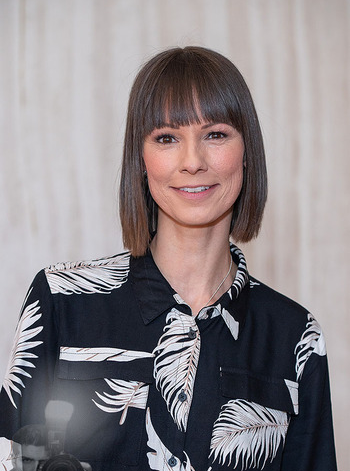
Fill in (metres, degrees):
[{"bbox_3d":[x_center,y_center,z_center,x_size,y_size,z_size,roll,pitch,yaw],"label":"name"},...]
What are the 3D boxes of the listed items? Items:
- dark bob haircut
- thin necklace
[{"bbox_3d":[0.024,-0.112,1.925,0.195,0.270,0.210,-3,1,0],"label":"dark bob haircut"},{"bbox_3d":[0.021,0.071,1.930,0.115,0.110,0.120,0,3,-5],"label":"thin necklace"}]

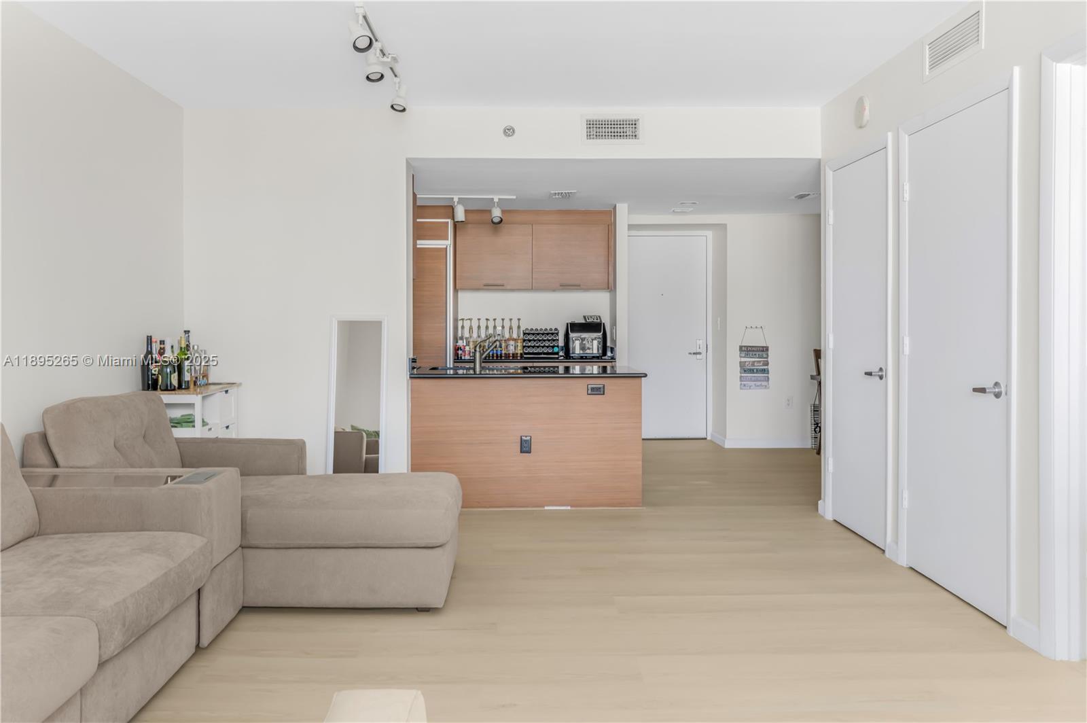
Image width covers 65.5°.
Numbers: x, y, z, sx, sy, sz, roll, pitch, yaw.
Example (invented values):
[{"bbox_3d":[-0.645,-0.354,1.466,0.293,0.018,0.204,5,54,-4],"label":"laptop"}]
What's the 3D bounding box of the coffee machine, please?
[{"bbox_3d":[0.393,-0.229,8.100,0.410,0.390,0.360,0,2,-2],"label":"coffee machine"}]

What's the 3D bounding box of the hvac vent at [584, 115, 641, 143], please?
[{"bbox_3d":[0.461,-1.548,5.630,0.405,0.190,0.025,0,2,-2],"label":"hvac vent"}]

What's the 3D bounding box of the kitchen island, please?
[{"bbox_3d":[-0.112,0.503,5.980,1.560,0.910,0.860,0,2,-2],"label":"kitchen island"}]

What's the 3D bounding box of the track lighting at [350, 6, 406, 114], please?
[{"bbox_3d":[-0.841,-1.523,4.320,0.140,0.215,1.260,0,2,-2],"label":"track lighting"}]

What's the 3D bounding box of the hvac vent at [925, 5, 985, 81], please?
[{"bbox_3d":[1.897,-1.475,3.920,0.025,0.220,0.540,0,2,-2],"label":"hvac vent"}]

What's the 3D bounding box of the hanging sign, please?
[{"bbox_3d":[2.091,-0.034,8.370,0.305,0.620,0.020,0,2,-2],"label":"hanging sign"}]

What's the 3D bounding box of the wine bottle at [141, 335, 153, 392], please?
[{"bbox_3d":[-2.342,0.013,5.020,0.085,0.325,0.085,0,2,-2],"label":"wine bottle"}]

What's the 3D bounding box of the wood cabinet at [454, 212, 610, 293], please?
[{"bbox_3d":[-0.098,-1.066,8.220,1.530,0.765,0.350,0,2,-2],"label":"wood cabinet"}]

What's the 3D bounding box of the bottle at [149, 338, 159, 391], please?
[{"bbox_3d":[-2.291,0.015,4.980,0.065,0.310,0.065,0,2,-2],"label":"bottle"}]

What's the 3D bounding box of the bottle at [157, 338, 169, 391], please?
[{"bbox_3d":[-2.279,0.020,5.060,0.075,0.305,0.075,0,2,-2],"label":"bottle"}]

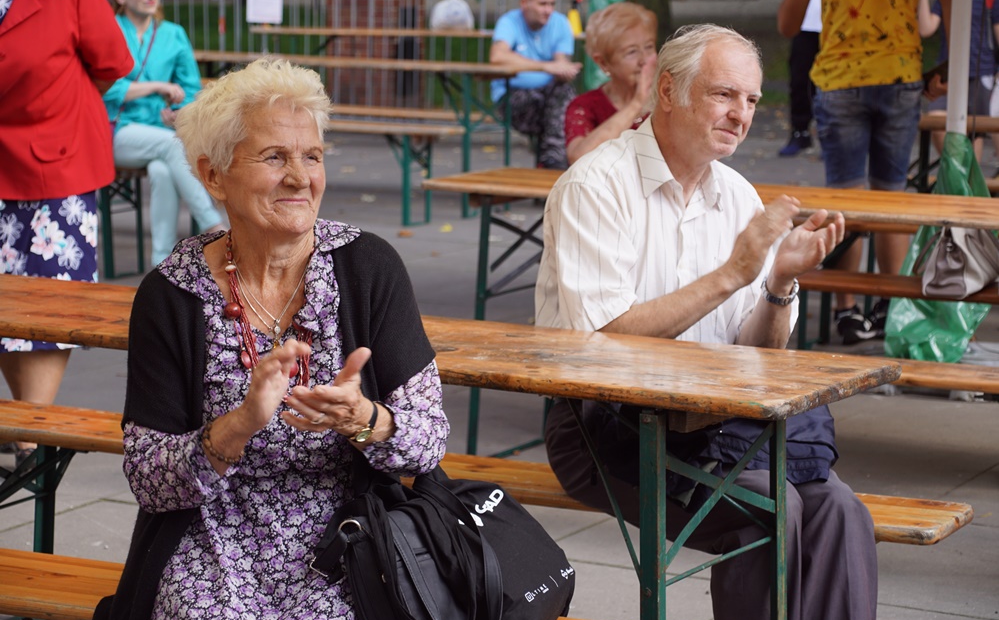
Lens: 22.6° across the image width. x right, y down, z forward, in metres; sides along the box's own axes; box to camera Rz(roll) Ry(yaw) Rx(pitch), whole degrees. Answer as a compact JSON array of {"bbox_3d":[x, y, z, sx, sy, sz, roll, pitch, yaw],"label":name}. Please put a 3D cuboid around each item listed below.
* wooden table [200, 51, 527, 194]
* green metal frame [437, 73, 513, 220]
[{"bbox_3d":[-0.861,-0.933,13.140,2.200,0.765,0.500,5,10,24],"label":"wooden table"},{"bbox_3d":[-0.153,-0.863,12.855,0.270,0.730,0.480,5,10,24],"label":"green metal frame"}]

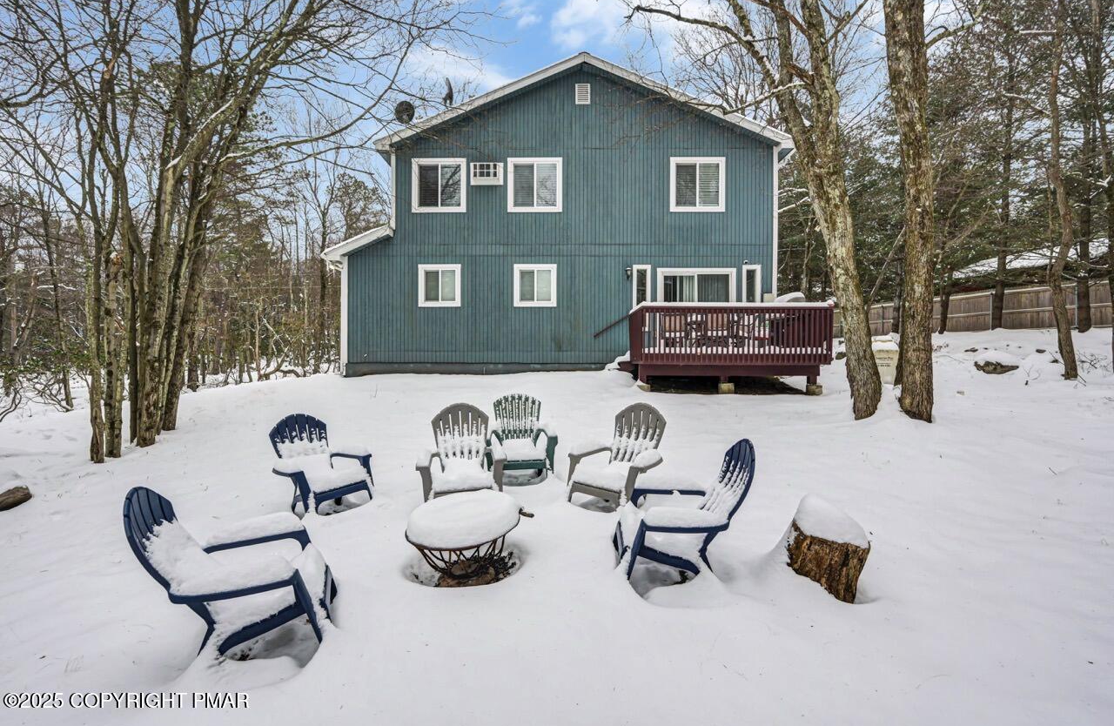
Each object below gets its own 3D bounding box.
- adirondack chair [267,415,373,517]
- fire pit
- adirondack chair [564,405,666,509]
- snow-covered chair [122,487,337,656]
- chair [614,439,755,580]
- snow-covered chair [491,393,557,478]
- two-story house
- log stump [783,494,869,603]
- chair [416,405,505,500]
[{"bbox_3d":[-2.214,0.939,4.621,0.833,0.911,0.764,-3,1,39],"label":"adirondack chair"},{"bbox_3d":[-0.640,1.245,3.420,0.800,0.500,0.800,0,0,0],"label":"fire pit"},{"bbox_3d":[0.565,0.858,4.474,0.764,0.911,0.833,1,1,40],"label":"adirondack chair"},{"bbox_3d":[-1.600,1.018,2.510,0.833,0.911,0.764,-2,-1,-22],"label":"snow-covered chair"},{"bbox_3d":[0.787,0.922,3.145,0.833,0.911,0.764,1,0,3],"label":"chair"},{"bbox_3d":[-0.405,0.825,5.500,0.740,0.910,0.820,0,0,-9],"label":"snow-covered chair"},{"bbox_3d":[0.163,-3.635,17.248,11.700,8.050,10.000,0,0,2],"label":"two-story house"},{"bbox_3d":[1.630,1.190,3.020,0.470,0.560,0.470,7,0,0],"label":"log stump"},{"bbox_3d":[-0.854,0.868,4.481,0.764,0.911,0.833,-2,1,-10],"label":"chair"}]

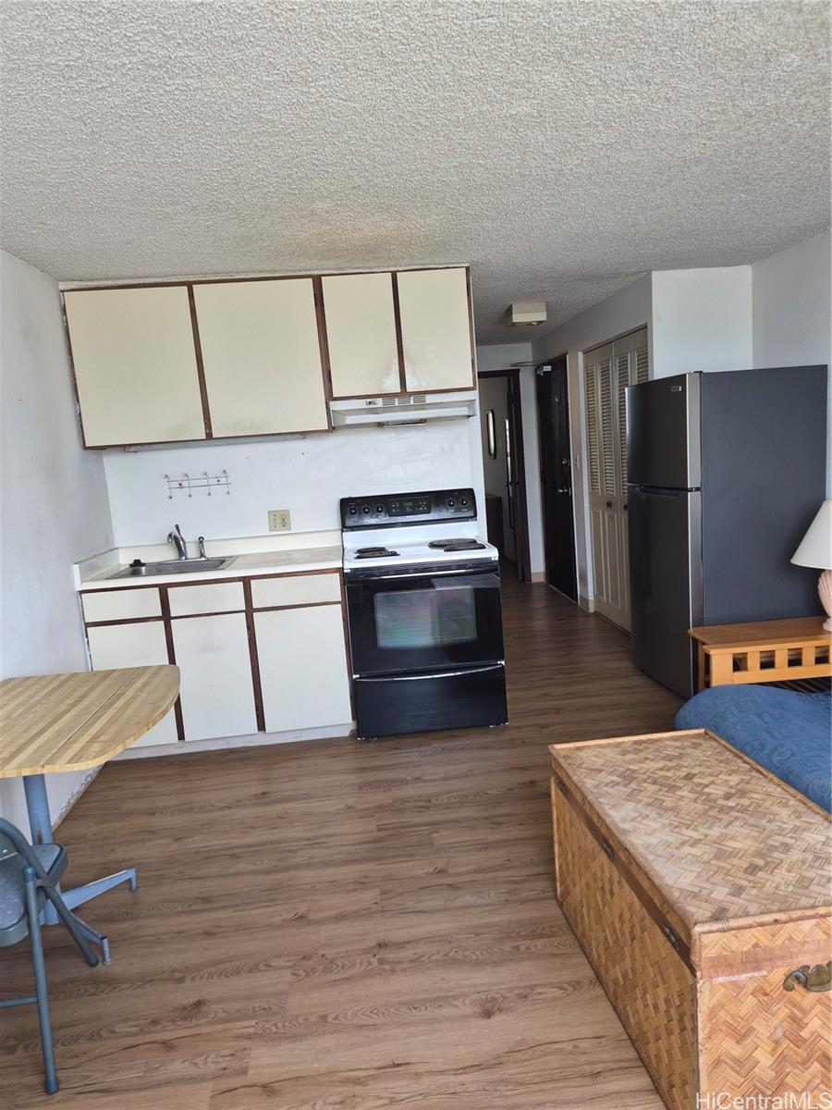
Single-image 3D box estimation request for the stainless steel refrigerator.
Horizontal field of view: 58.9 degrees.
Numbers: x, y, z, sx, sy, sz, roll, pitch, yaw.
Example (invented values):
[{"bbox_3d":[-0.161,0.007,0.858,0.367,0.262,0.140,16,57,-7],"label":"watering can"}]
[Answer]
[{"bbox_3d":[1.674,-0.125,4.077,0.724,1.682,0.747,-5,8,-7],"label":"stainless steel refrigerator"}]

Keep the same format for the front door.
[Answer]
[{"bbox_3d":[1.295,-0.661,6.623,0.046,2.056,0.923,-5,8,-5],"label":"front door"}]

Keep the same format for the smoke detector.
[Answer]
[{"bbox_3d":[0.767,-1.668,5.132,0.236,0.122,0.209,-5,8,-5],"label":"smoke detector"}]

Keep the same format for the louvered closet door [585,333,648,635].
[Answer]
[{"bbox_3d":[1.456,-0.472,5.260,0.035,2.037,1.219,-5,8,-5],"label":"louvered closet door"}]

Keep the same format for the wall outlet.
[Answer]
[{"bbox_3d":[-0.767,-0.192,4.149,0.116,0.116,0.012,-5,8,-5],"label":"wall outlet"}]

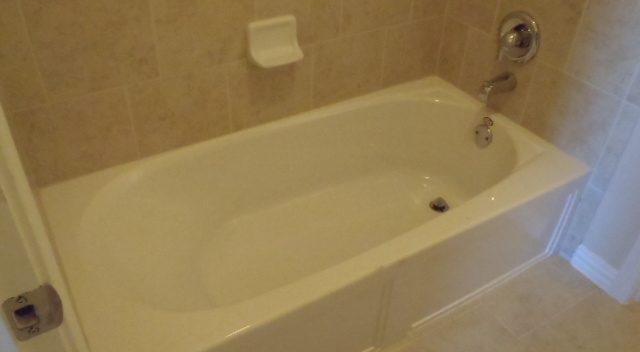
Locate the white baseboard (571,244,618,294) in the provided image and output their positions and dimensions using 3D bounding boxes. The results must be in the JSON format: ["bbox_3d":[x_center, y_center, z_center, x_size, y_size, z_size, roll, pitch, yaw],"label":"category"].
[{"bbox_3d":[0.931,0.313,1.752,0.015,0.089,0.154,-19,42,-25],"label":"white baseboard"}]

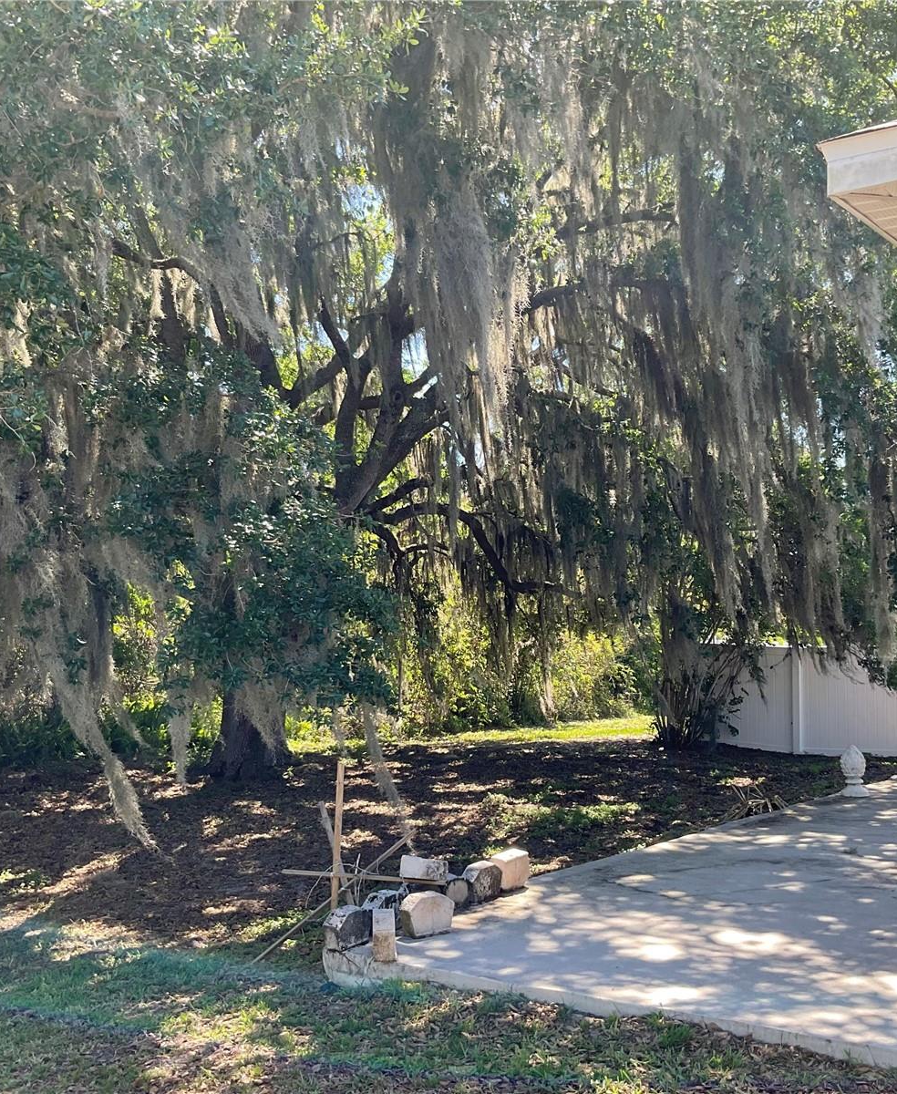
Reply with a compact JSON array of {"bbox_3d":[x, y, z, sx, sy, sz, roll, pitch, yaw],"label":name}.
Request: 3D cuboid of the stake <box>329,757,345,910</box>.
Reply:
[{"bbox_3d":[-0.535,1.428,5.900,0.036,0.820,0.030,2,-2,18],"label":"stake"}]

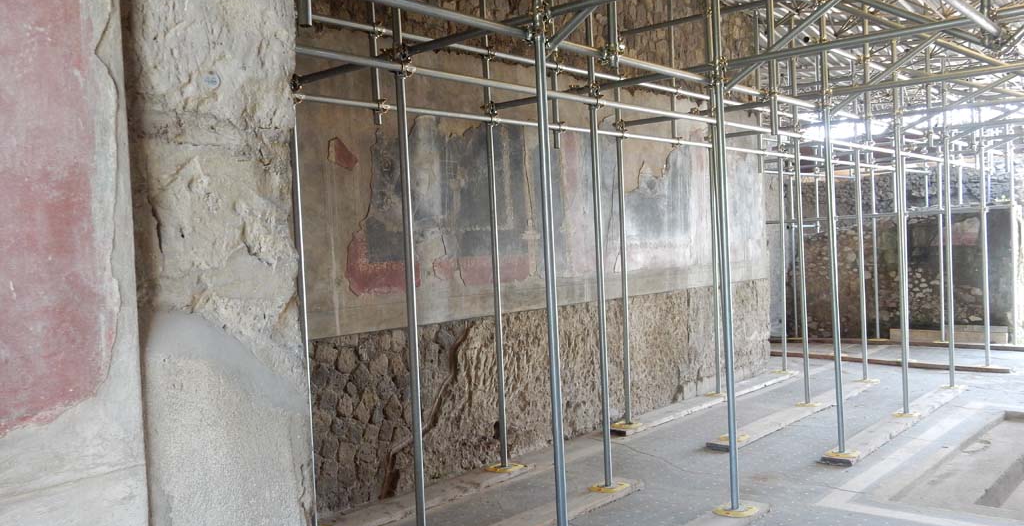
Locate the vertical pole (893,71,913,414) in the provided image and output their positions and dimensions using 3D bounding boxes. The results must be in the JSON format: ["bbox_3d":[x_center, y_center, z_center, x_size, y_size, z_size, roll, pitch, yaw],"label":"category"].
[{"bbox_3d":[3.612,-0.153,8.235,0.055,3.143,0.055,-1,2,41],"label":"vertical pole"}]

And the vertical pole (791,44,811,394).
[{"bbox_3d":[2.747,-0.313,8.445,0.050,3.332,0.050,-2,1,40],"label":"vertical pole"}]

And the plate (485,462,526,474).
[{"bbox_3d":[-0.051,1.601,6.921,0.235,0.025,0.235,-1,2,41],"label":"plate"}]

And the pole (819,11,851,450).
[{"bbox_3d":[2.396,-0.176,6.634,0.050,3.232,0.050,-2,1,40],"label":"pole"}]

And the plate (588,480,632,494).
[{"bbox_3d":[0.652,1.501,5.923,0.230,0.030,0.230,-1,1,40],"label":"plate"}]

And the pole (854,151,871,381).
[{"bbox_3d":[4.004,0.041,10.168,0.055,2.633,0.055,-1,2,41],"label":"pole"}]

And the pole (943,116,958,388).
[{"bbox_3d":[4.657,-0.109,9.461,0.055,2.897,0.055,-1,2,41],"label":"pole"}]

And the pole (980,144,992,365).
[{"bbox_3d":[5.716,-0.087,10.726,0.055,2.686,0.055,-1,2,41],"label":"pole"}]

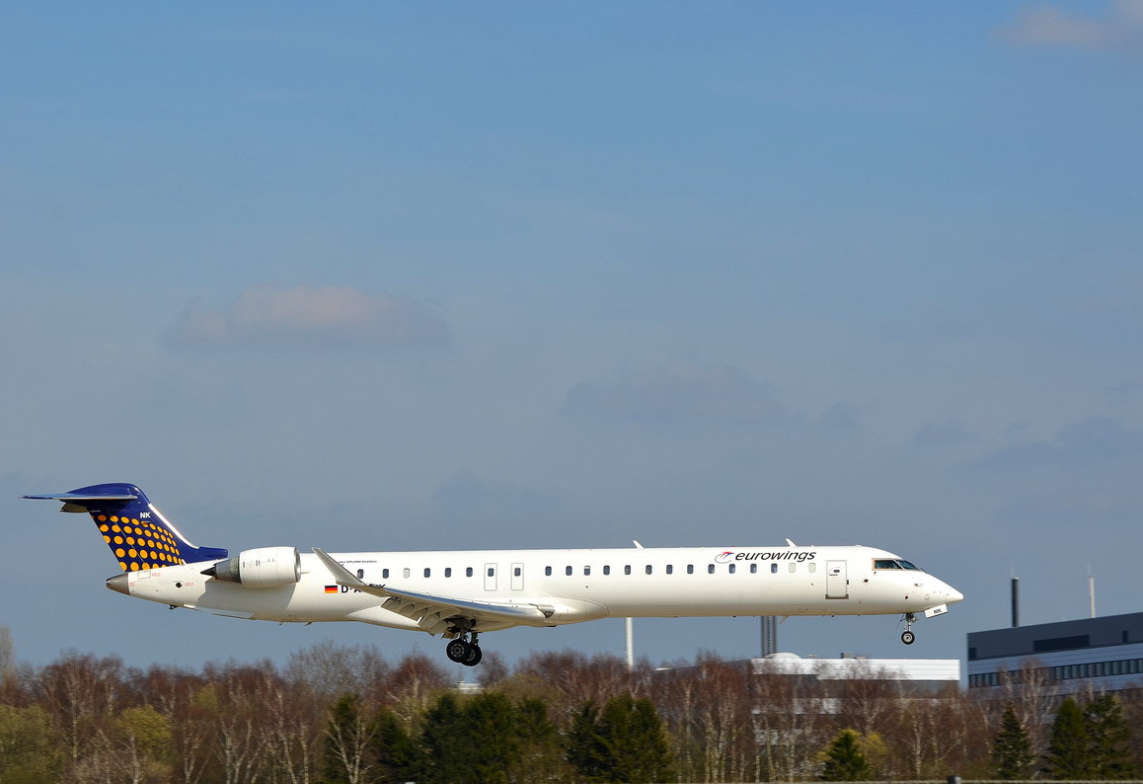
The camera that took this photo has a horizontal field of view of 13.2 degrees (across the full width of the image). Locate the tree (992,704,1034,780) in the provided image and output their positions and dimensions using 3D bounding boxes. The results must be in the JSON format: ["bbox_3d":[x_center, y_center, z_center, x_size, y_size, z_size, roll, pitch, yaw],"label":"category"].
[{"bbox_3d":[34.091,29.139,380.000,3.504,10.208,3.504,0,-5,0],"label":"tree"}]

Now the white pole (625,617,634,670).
[{"bbox_3d":[6.624,36.543,560.000,0.700,27.500,0.700,-1,-5,0],"label":"white pole"}]

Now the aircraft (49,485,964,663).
[{"bbox_3d":[-2.809,7.023,193.243,36.300,7.370,24.850,-1,-6,6],"label":"aircraft"}]

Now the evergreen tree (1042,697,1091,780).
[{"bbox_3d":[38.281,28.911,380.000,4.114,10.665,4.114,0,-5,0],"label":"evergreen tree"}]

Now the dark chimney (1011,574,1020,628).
[{"bbox_3d":[71.238,33.655,790.000,1.100,9.300,1.100,-1,-5,0],"label":"dark chimney"}]

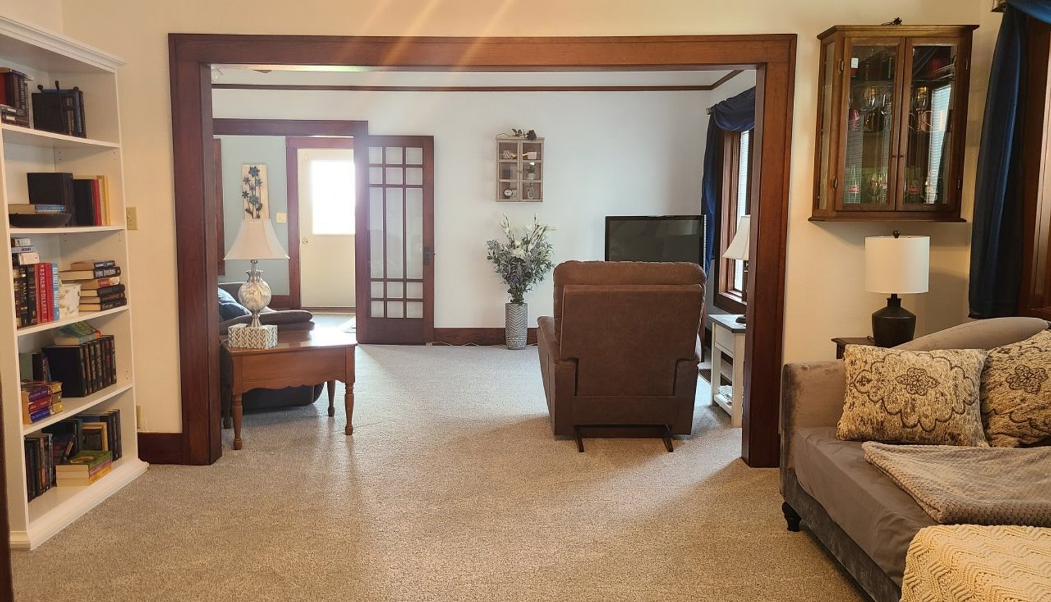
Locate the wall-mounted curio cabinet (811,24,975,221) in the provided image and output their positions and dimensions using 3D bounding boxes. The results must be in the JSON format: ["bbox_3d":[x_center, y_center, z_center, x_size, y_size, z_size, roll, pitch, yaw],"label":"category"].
[{"bbox_3d":[1.757,-0.837,3.811,0.660,0.885,0.235,0,6,0],"label":"wall-mounted curio cabinet"}]

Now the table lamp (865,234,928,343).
[{"bbox_3d":[1.724,-0.048,3.676,0.295,0.550,0.295,0,6,0],"label":"table lamp"}]

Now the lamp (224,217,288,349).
[{"bbox_3d":[-1.537,-0.109,4.526,0.345,0.730,0.345,0,6,0],"label":"lamp"}]

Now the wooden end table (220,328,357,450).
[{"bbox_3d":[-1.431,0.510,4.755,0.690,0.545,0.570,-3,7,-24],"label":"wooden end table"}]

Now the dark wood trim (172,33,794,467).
[{"bbox_3d":[-0.211,-0.226,4.082,3.090,2.180,0.170,0,6,0],"label":"dark wood trim"}]

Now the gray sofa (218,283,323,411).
[{"bbox_3d":[-2.240,0.170,6.152,0.950,0.900,2.150,-3,7,-25],"label":"gray sofa"}]

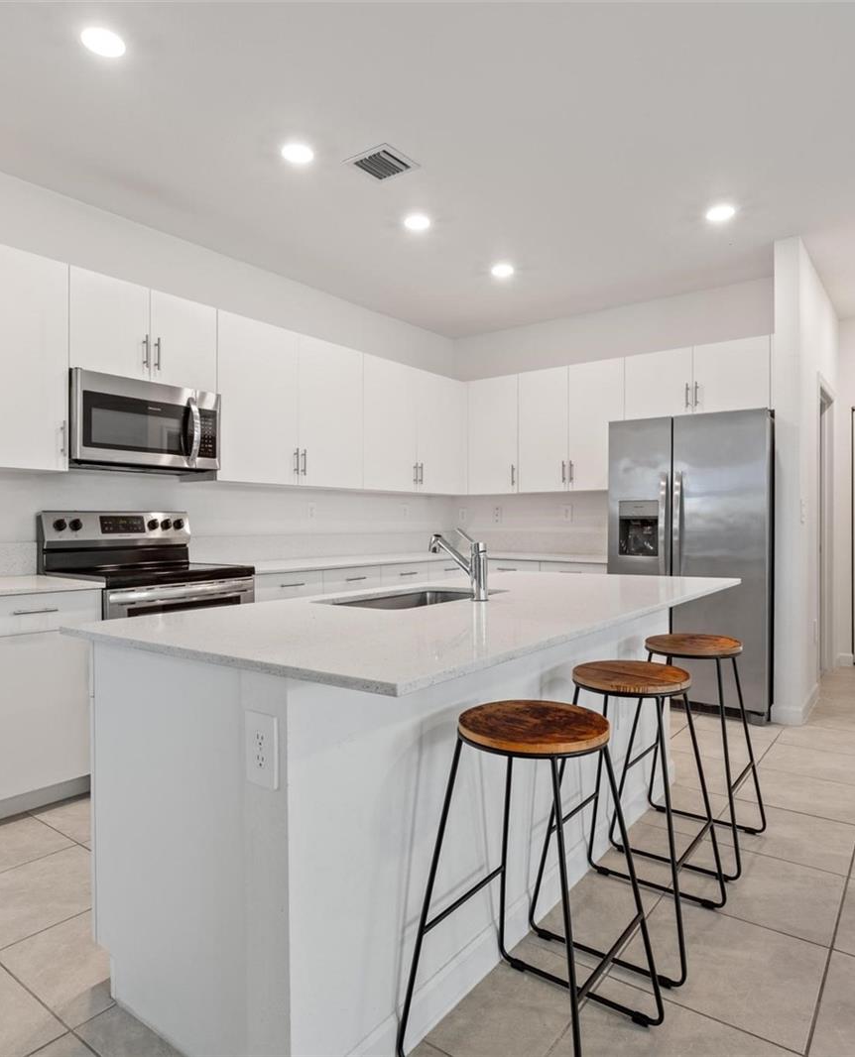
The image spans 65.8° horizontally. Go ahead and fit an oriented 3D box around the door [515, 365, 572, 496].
[{"bbox_3d":[0.881,-0.731,4.999,0.430,0.920,0.020,0,0,37],"label":"door"}]

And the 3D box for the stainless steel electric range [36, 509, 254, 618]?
[{"bbox_3d":[-1.333,0.520,3.232,0.705,1.204,0.760,0,1,37],"label":"stainless steel electric range"}]

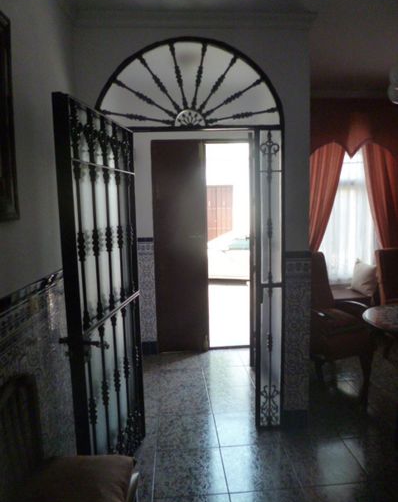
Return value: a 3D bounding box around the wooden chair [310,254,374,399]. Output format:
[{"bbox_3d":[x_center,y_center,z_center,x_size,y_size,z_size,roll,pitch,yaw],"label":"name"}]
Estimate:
[{"bbox_3d":[1.206,0.585,3.136,0.550,1.120,0.550,2,7,32],"label":"wooden chair"}]

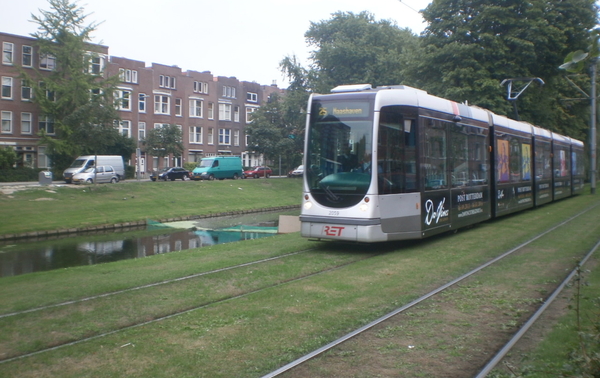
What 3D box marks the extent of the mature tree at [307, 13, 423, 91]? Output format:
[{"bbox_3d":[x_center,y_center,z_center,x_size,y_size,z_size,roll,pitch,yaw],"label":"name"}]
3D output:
[{"bbox_3d":[6.615,-9.844,65.000,12.500,17.400,12.000,2,3,31],"label":"mature tree"}]

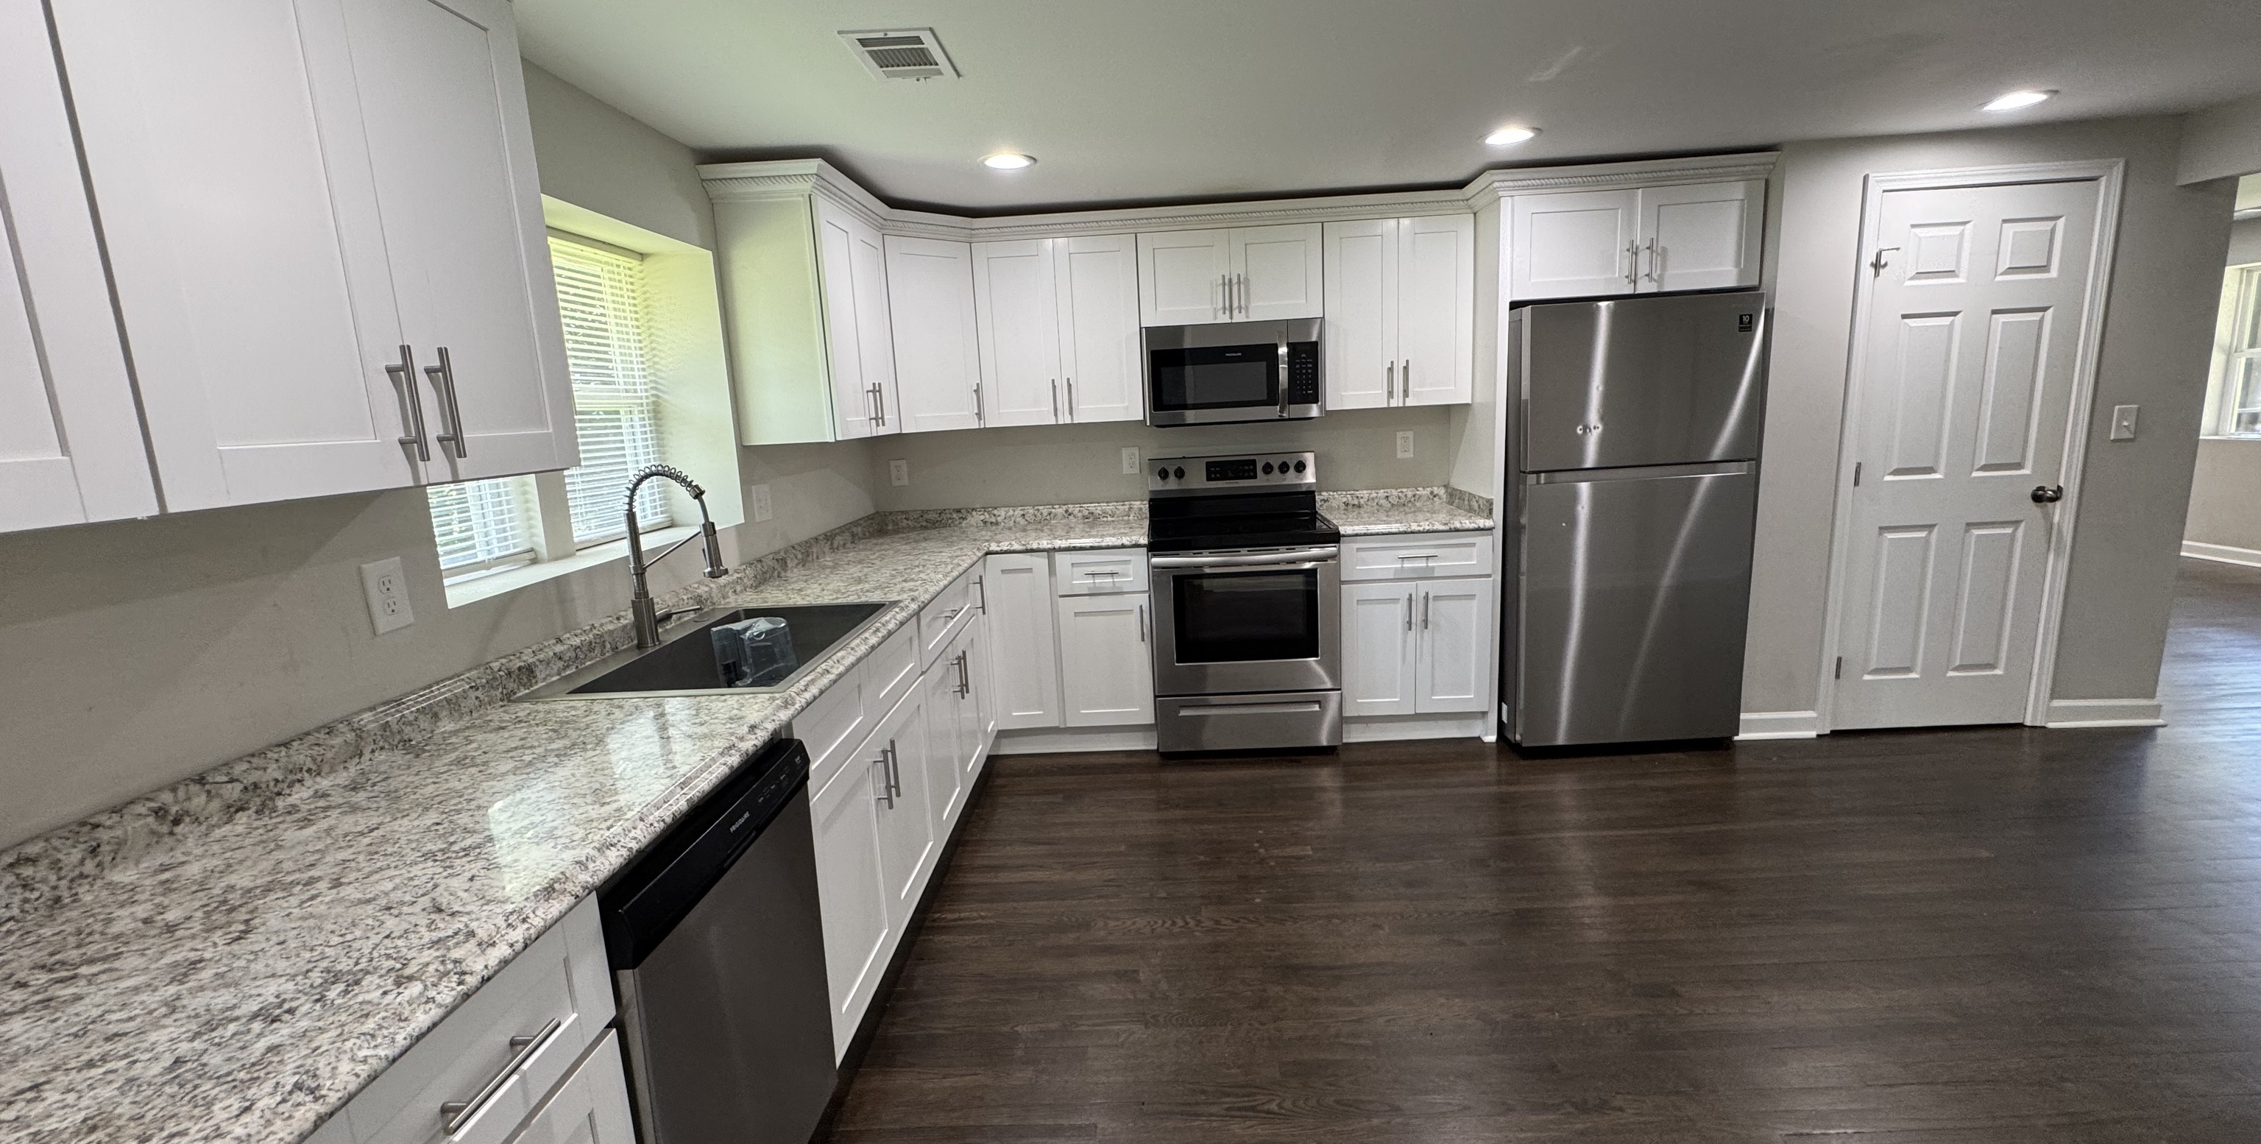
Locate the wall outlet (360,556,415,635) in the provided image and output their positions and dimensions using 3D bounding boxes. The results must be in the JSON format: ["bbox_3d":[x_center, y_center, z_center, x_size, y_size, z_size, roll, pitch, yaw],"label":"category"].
[{"bbox_3d":[-1.250,0.041,1.544,0.010,0.118,0.077,-3,11,2],"label":"wall outlet"}]

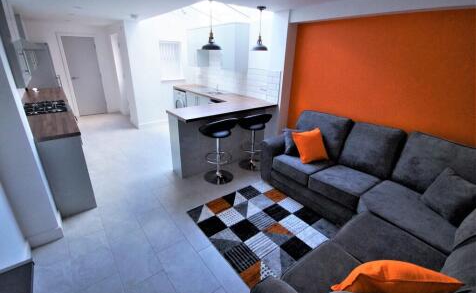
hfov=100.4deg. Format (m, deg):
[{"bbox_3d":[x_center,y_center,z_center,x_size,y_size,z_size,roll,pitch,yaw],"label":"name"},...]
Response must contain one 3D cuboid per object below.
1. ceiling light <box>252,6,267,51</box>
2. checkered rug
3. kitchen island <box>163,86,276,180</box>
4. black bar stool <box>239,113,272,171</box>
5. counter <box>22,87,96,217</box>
[{"bbox_3d":[0.337,-1.714,2.880,0.225,0.560,0.225,2,21,-1],"label":"ceiling light"},{"bbox_3d":[0.407,0.905,2.150,1.220,0.015,1.620,-15,27,-37],"label":"checkered rug"},{"bbox_3d":[-0.920,-0.525,4.230,1.760,0.920,2.850,-15,27,-37],"label":"kitchen island"},{"bbox_3d":[0.288,-0.076,3.360,0.480,0.840,0.460,-15,27,-37],"label":"black bar stool"},{"bbox_3d":[-3.041,-0.211,3.331,0.630,0.920,3.550,-15,27,-37],"label":"counter"}]

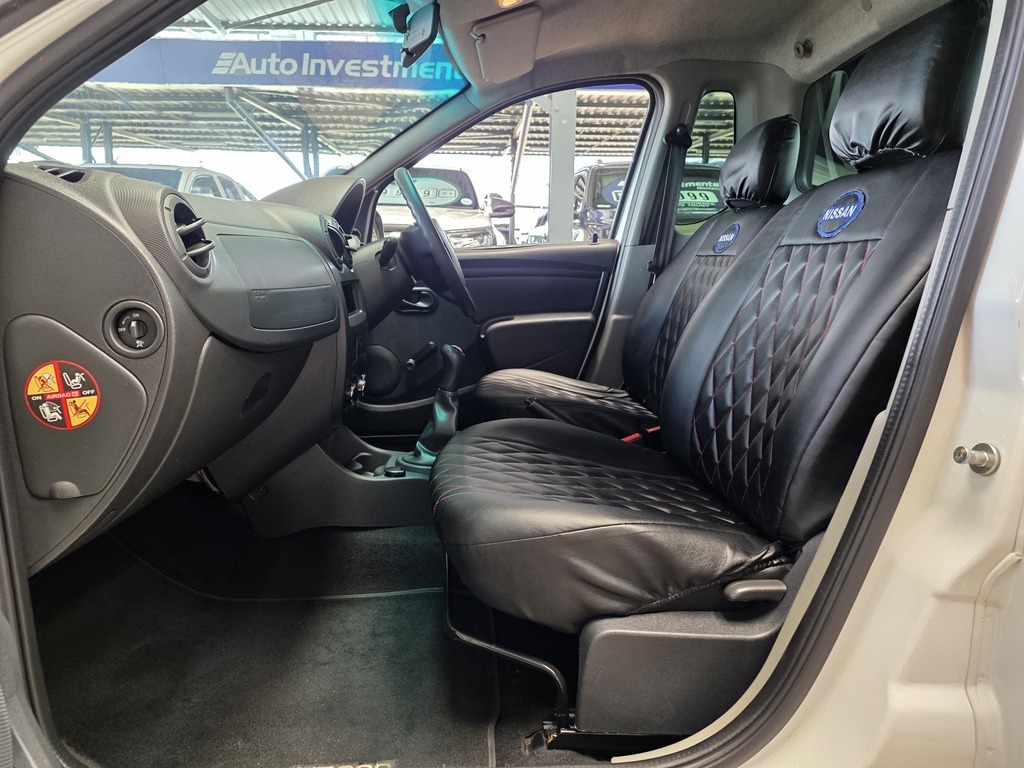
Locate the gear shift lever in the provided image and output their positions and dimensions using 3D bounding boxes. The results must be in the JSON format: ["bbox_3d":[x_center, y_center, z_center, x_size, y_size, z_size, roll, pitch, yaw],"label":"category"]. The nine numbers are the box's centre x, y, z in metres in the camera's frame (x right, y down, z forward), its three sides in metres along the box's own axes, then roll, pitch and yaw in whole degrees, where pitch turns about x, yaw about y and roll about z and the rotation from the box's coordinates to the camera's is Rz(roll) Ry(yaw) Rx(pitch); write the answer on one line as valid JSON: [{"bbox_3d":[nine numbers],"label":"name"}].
[{"bbox_3d":[-0.165,0.041,1.411,0.150,0.250,0.115,0,8,-1],"label":"gear shift lever"}]

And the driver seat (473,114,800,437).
[{"bbox_3d":[0.290,-0.149,1.726,0.790,1.020,0.510,0,8,-1],"label":"driver seat"}]

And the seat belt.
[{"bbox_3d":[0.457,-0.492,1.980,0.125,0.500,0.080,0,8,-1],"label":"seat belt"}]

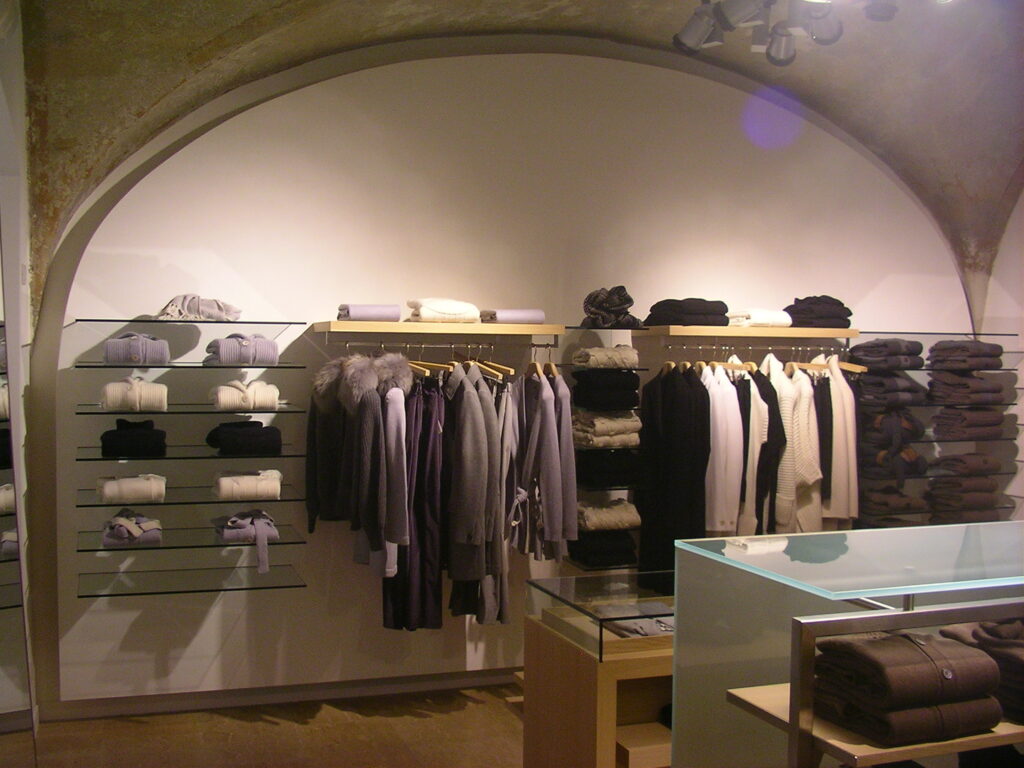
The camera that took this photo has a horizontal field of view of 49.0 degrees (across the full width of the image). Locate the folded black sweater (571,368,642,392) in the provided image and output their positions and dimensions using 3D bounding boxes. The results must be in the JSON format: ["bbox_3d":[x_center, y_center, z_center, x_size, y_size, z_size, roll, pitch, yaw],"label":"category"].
[{"bbox_3d":[0.419,-0.017,5.063,0.240,0.096,0.230,0,3,-19],"label":"folded black sweater"}]

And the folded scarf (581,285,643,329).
[{"bbox_3d":[0.444,-0.348,5.055,0.244,0.192,0.252,0,3,-20],"label":"folded scarf"}]

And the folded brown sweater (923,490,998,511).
[{"bbox_3d":[2.291,0.594,5.747,0.259,0.068,0.250,0,3,-19],"label":"folded brown sweater"}]

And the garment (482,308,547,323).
[{"bbox_3d":[0.005,-0.299,4.911,0.235,0.055,0.200,0,3,-19],"label":"garment"}]

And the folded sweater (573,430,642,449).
[{"bbox_3d":[0.416,0.239,5.053,0.235,0.069,0.265,0,3,-20],"label":"folded sweater"}]

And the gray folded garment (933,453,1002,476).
[{"bbox_3d":[2.357,0.410,5.839,0.237,0.087,0.258,0,3,-19],"label":"gray folded garment"}]

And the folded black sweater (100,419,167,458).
[{"bbox_3d":[-1.433,0.197,4.239,0.230,0.127,0.270,0,3,-21],"label":"folded black sweater"}]

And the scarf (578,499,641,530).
[{"bbox_3d":[0.420,0.585,5.165,0.255,0.100,0.270,0,3,-19],"label":"scarf"}]

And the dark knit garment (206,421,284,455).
[{"bbox_3d":[-1.099,0.220,4.590,0.275,0.117,0.270,0,3,-19],"label":"dark knit garment"}]

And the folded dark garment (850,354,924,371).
[{"bbox_3d":[1.911,-0.111,5.710,0.225,0.073,0.270,0,2,-19],"label":"folded dark garment"}]

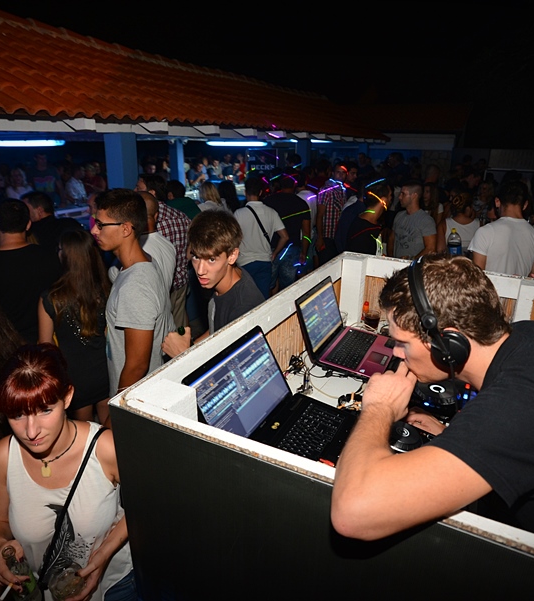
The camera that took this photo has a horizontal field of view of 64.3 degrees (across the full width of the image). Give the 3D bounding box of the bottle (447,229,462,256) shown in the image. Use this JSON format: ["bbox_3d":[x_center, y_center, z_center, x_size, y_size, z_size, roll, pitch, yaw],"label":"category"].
[{"bbox_3d":[1.394,-0.365,3.143,0.090,0.330,0.090,-3,17,24],"label":"bottle"}]

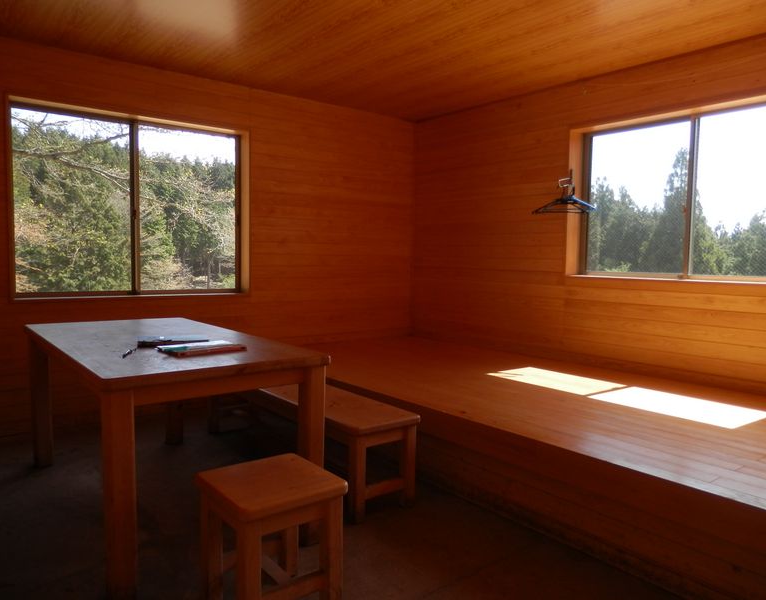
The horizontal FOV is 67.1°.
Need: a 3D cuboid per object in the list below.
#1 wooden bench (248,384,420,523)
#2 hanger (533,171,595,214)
[{"bbox_3d":[-0.470,0.683,3.145,0.350,0.416,1.639,-2,5,-39],"label":"wooden bench"},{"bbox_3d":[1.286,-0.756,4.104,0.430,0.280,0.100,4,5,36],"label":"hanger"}]

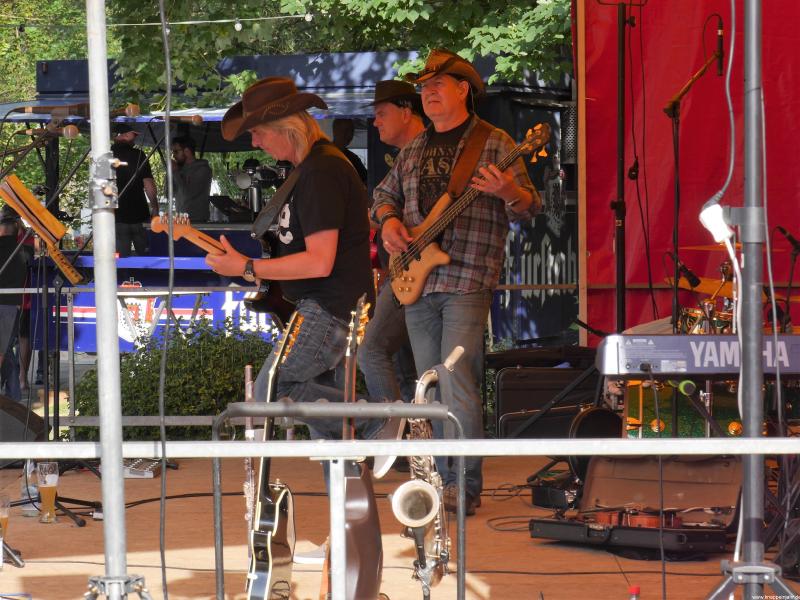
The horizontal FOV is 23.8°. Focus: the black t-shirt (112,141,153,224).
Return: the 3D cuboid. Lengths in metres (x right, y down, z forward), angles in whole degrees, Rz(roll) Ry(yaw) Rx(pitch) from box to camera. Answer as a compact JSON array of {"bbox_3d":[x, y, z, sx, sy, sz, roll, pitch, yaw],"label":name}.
[{"bbox_3d":[-2.346,-1.004,16.200,0.490,0.680,0.300,1,2,23],"label":"black t-shirt"}]

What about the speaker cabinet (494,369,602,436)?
[{"bbox_3d":[0.740,0.536,9.200,0.580,0.440,0.280,0,1,6],"label":"speaker cabinet"}]

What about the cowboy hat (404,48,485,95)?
[{"bbox_3d":[0.177,-0.906,7.550,0.290,0.150,0.350,1,2,40],"label":"cowboy hat"}]

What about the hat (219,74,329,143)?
[{"bbox_3d":[-0.430,-0.650,6.300,0.360,0.150,0.300,-17,2,-6],"label":"hat"}]

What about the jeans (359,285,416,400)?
[{"bbox_3d":[-0.029,0.280,8.500,0.360,0.950,0.360,-1,2,-30],"label":"jeans"}]

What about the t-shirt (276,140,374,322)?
[{"bbox_3d":[-0.248,-0.228,6.300,0.340,0.610,0.460,-4,1,-12],"label":"t-shirt"}]

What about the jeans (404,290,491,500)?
[{"bbox_3d":[0.189,0.364,7.550,0.370,0.920,0.300,1,2,25],"label":"jeans"}]

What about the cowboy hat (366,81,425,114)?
[{"bbox_3d":[-0.007,-0.908,8.500,0.330,0.140,0.280,-1,2,-26],"label":"cowboy hat"}]

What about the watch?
[{"bbox_3d":[-0.485,-0.095,6.120,0.042,0.052,0.065,2,-35,2],"label":"watch"}]

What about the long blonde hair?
[{"bbox_3d":[-0.344,-0.550,6.300,0.220,0.240,0.190,0,1,-6],"label":"long blonde hair"}]

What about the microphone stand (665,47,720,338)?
[{"bbox_3d":[1.291,-0.170,8.600,0.520,1.930,0.500,0,1,-6],"label":"microphone stand"}]

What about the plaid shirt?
[{"bbox_3d":[0.220,-0.378,7.500,0.620,0.700,0.420,1,2,27],"label":"plaid shirt"}]

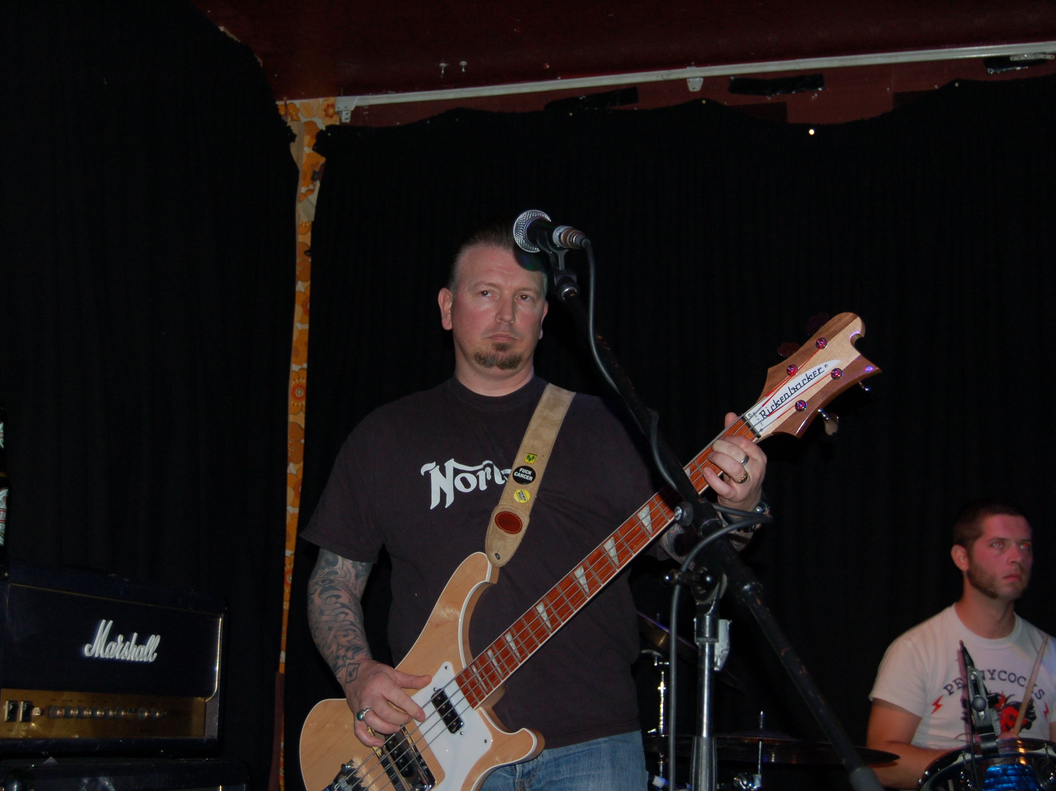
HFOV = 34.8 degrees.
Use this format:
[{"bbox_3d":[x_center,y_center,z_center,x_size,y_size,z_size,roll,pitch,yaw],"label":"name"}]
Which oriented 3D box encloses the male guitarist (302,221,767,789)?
[{"bbox_3d":[-0.018,0.558,2.550,0.710,1.750,0.520,1,-11,2],"label":"male guitarist"}]

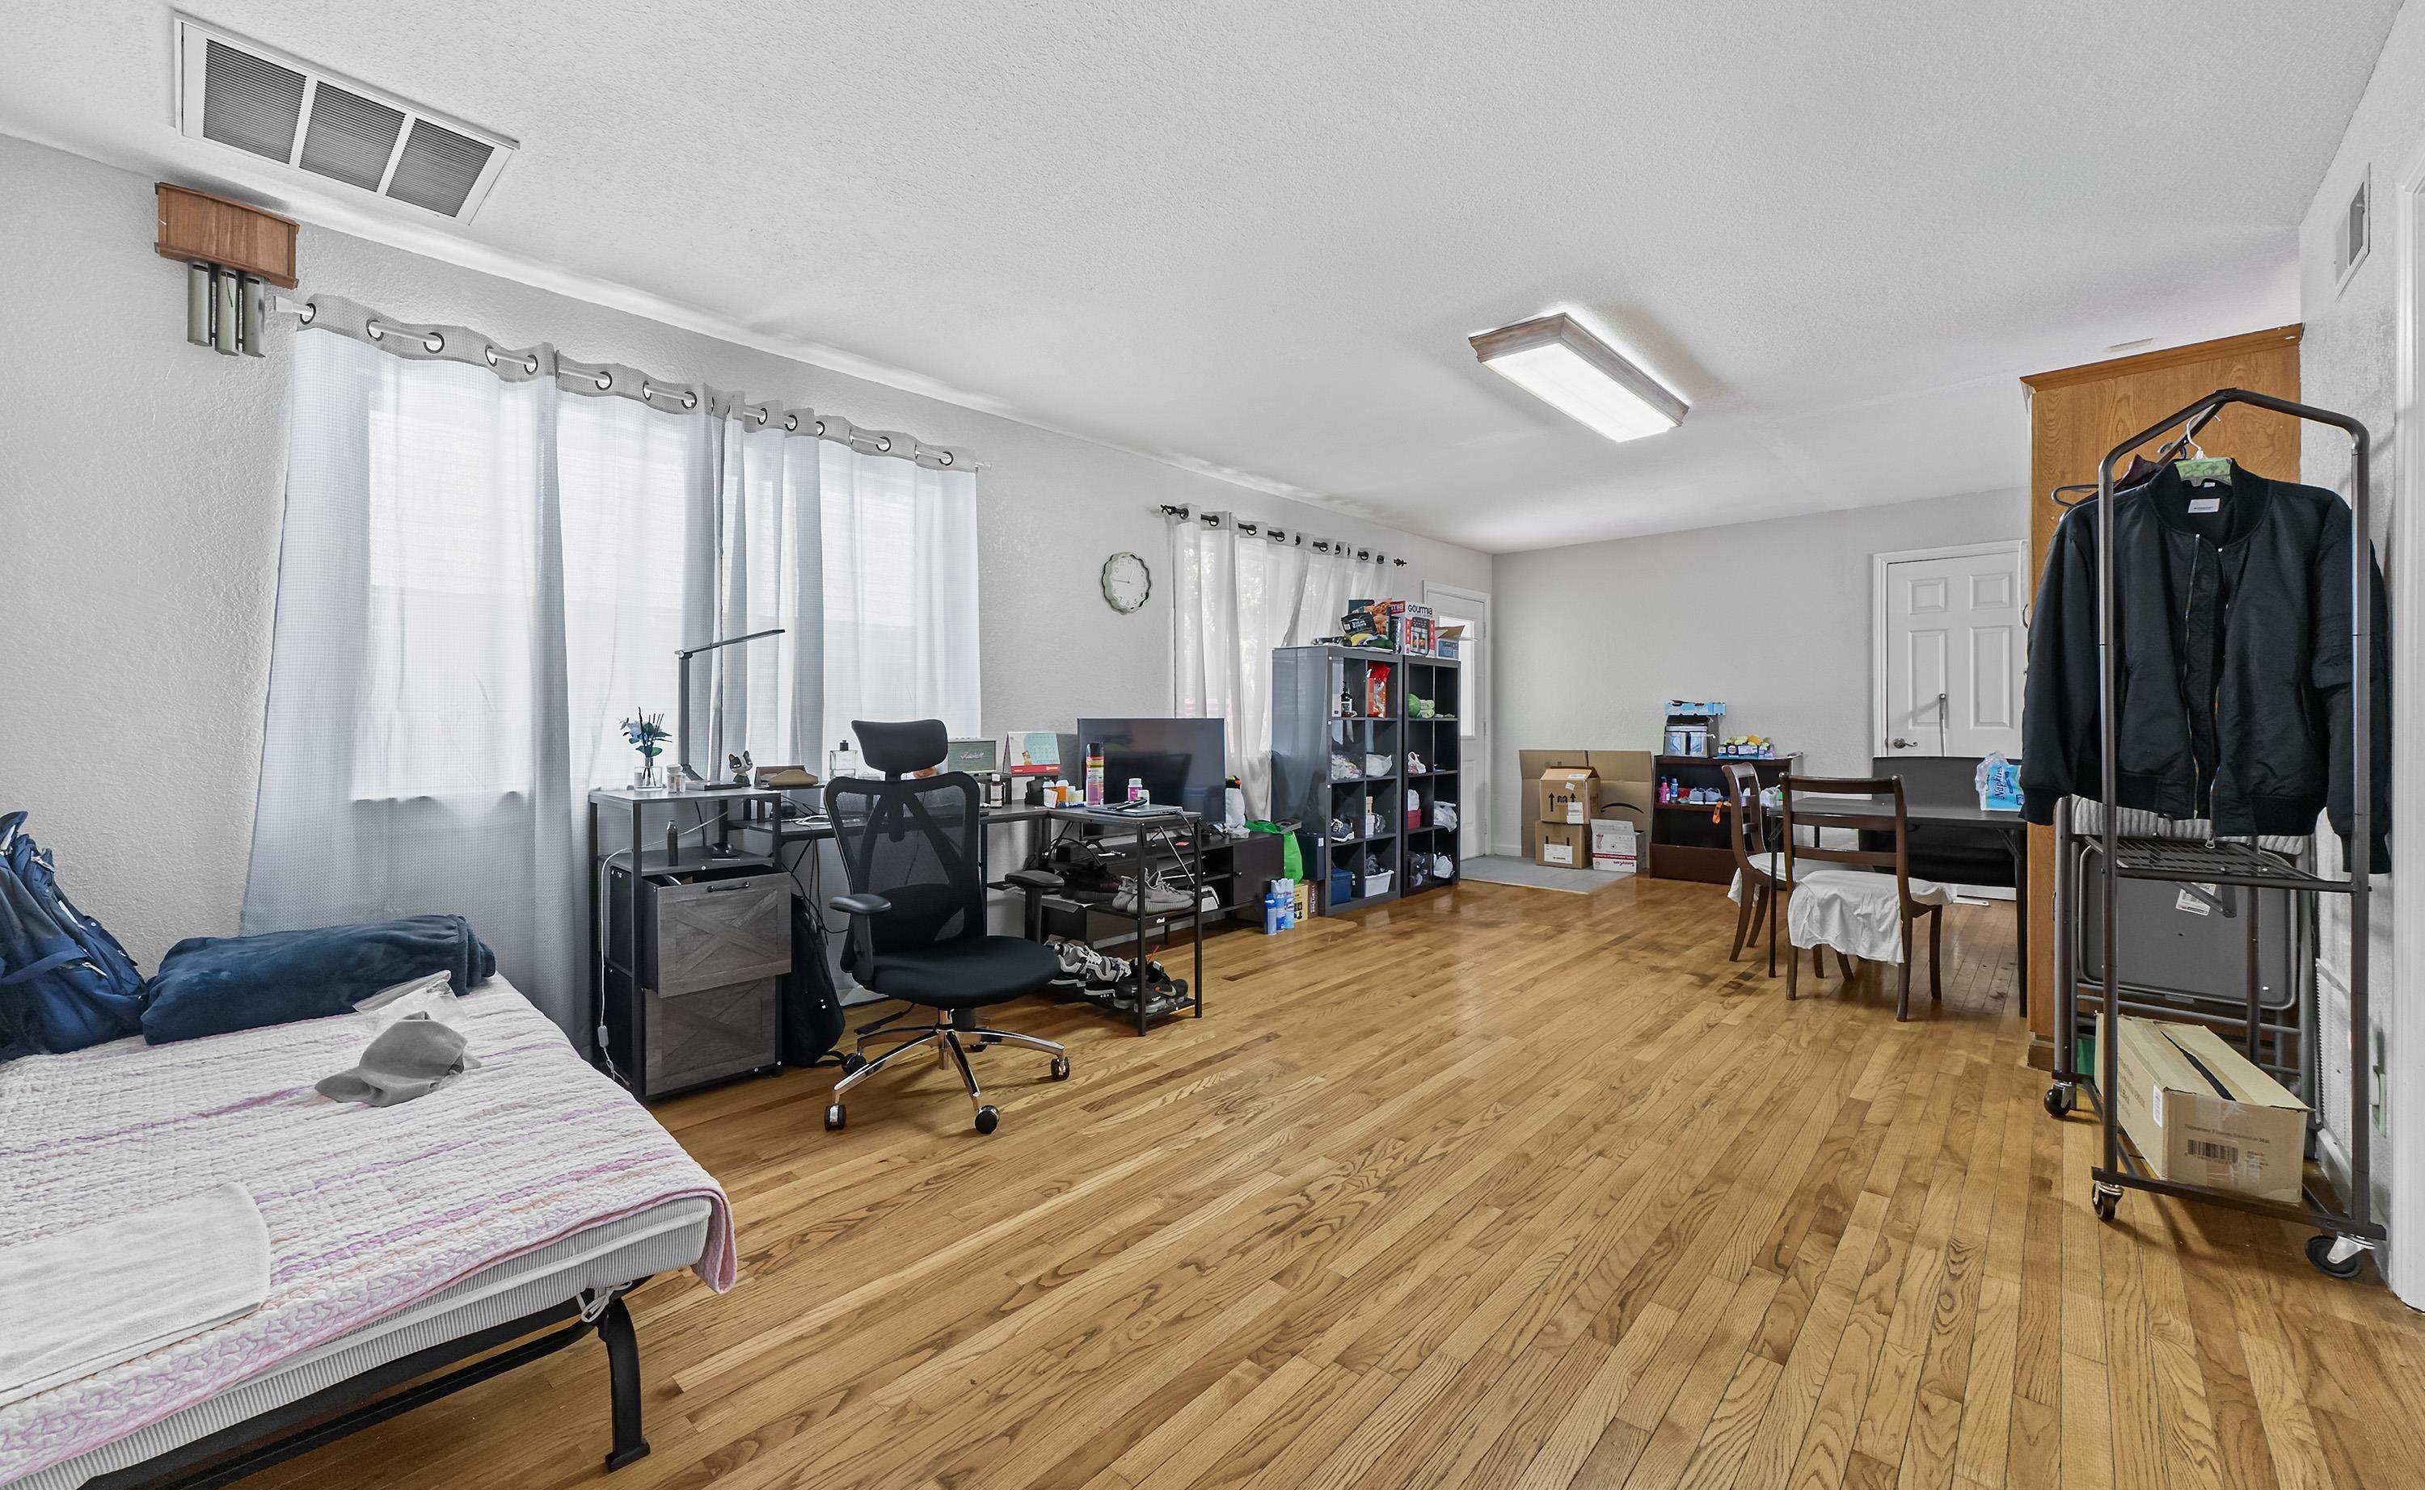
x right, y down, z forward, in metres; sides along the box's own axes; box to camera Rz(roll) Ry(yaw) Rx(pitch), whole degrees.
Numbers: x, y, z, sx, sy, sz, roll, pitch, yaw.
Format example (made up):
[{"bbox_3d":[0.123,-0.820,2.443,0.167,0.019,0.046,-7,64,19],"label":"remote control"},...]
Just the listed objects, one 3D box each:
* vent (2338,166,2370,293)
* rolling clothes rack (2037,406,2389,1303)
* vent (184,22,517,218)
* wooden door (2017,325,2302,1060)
[{"bbox_3d":[2.589,-1.154,2.154,0.020,0.200,0.340,1,1,42],"label":"vent"},{"bbox_3d":[2.247,0.141,2.153,0.410,1.740,0.690,1,1,36],"label":"rolling clothes rack"},{"bbox_3d":[-1.976,-1.375,2.158,0.540,0.030,0.540,0,1,42],"label":"vent"},{"bbox_3d":[2.755,-0.066,2.770,0.580,2.140,0.070,1,1,42],"label":"wooden door"}]

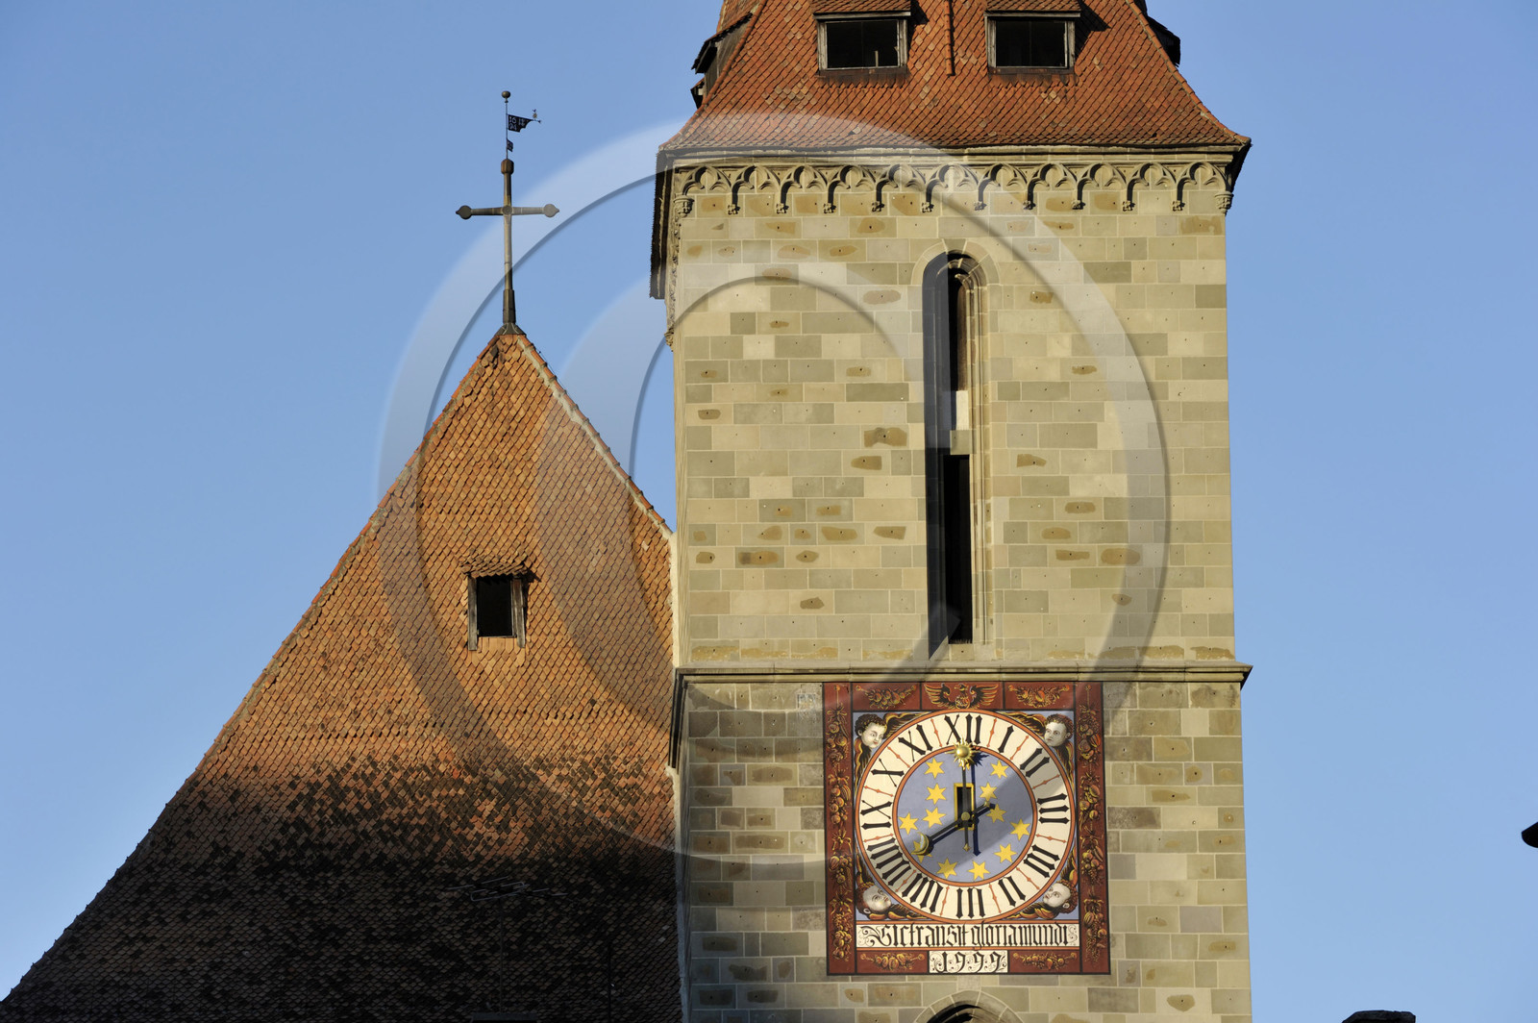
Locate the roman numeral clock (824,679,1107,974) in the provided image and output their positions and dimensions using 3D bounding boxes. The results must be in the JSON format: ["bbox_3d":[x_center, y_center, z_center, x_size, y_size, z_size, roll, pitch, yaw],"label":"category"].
[{"bbox_3d":[3.774,6.031,142.830,5.412,5.710,0.350,0,-14,-2],"label":"roman numeral clock"}]

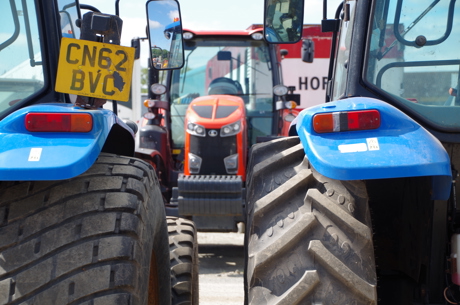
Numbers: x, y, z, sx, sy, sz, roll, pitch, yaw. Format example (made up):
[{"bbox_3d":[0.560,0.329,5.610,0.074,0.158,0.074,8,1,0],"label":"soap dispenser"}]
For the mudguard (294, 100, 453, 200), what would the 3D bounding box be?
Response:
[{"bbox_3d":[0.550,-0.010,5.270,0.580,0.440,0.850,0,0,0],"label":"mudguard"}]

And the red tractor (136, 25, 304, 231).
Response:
[{"bbox_3d":[-0.090,-0.060,17.600,2.350,3.050,4.700,0,0,3],"label":"red tractor"}]

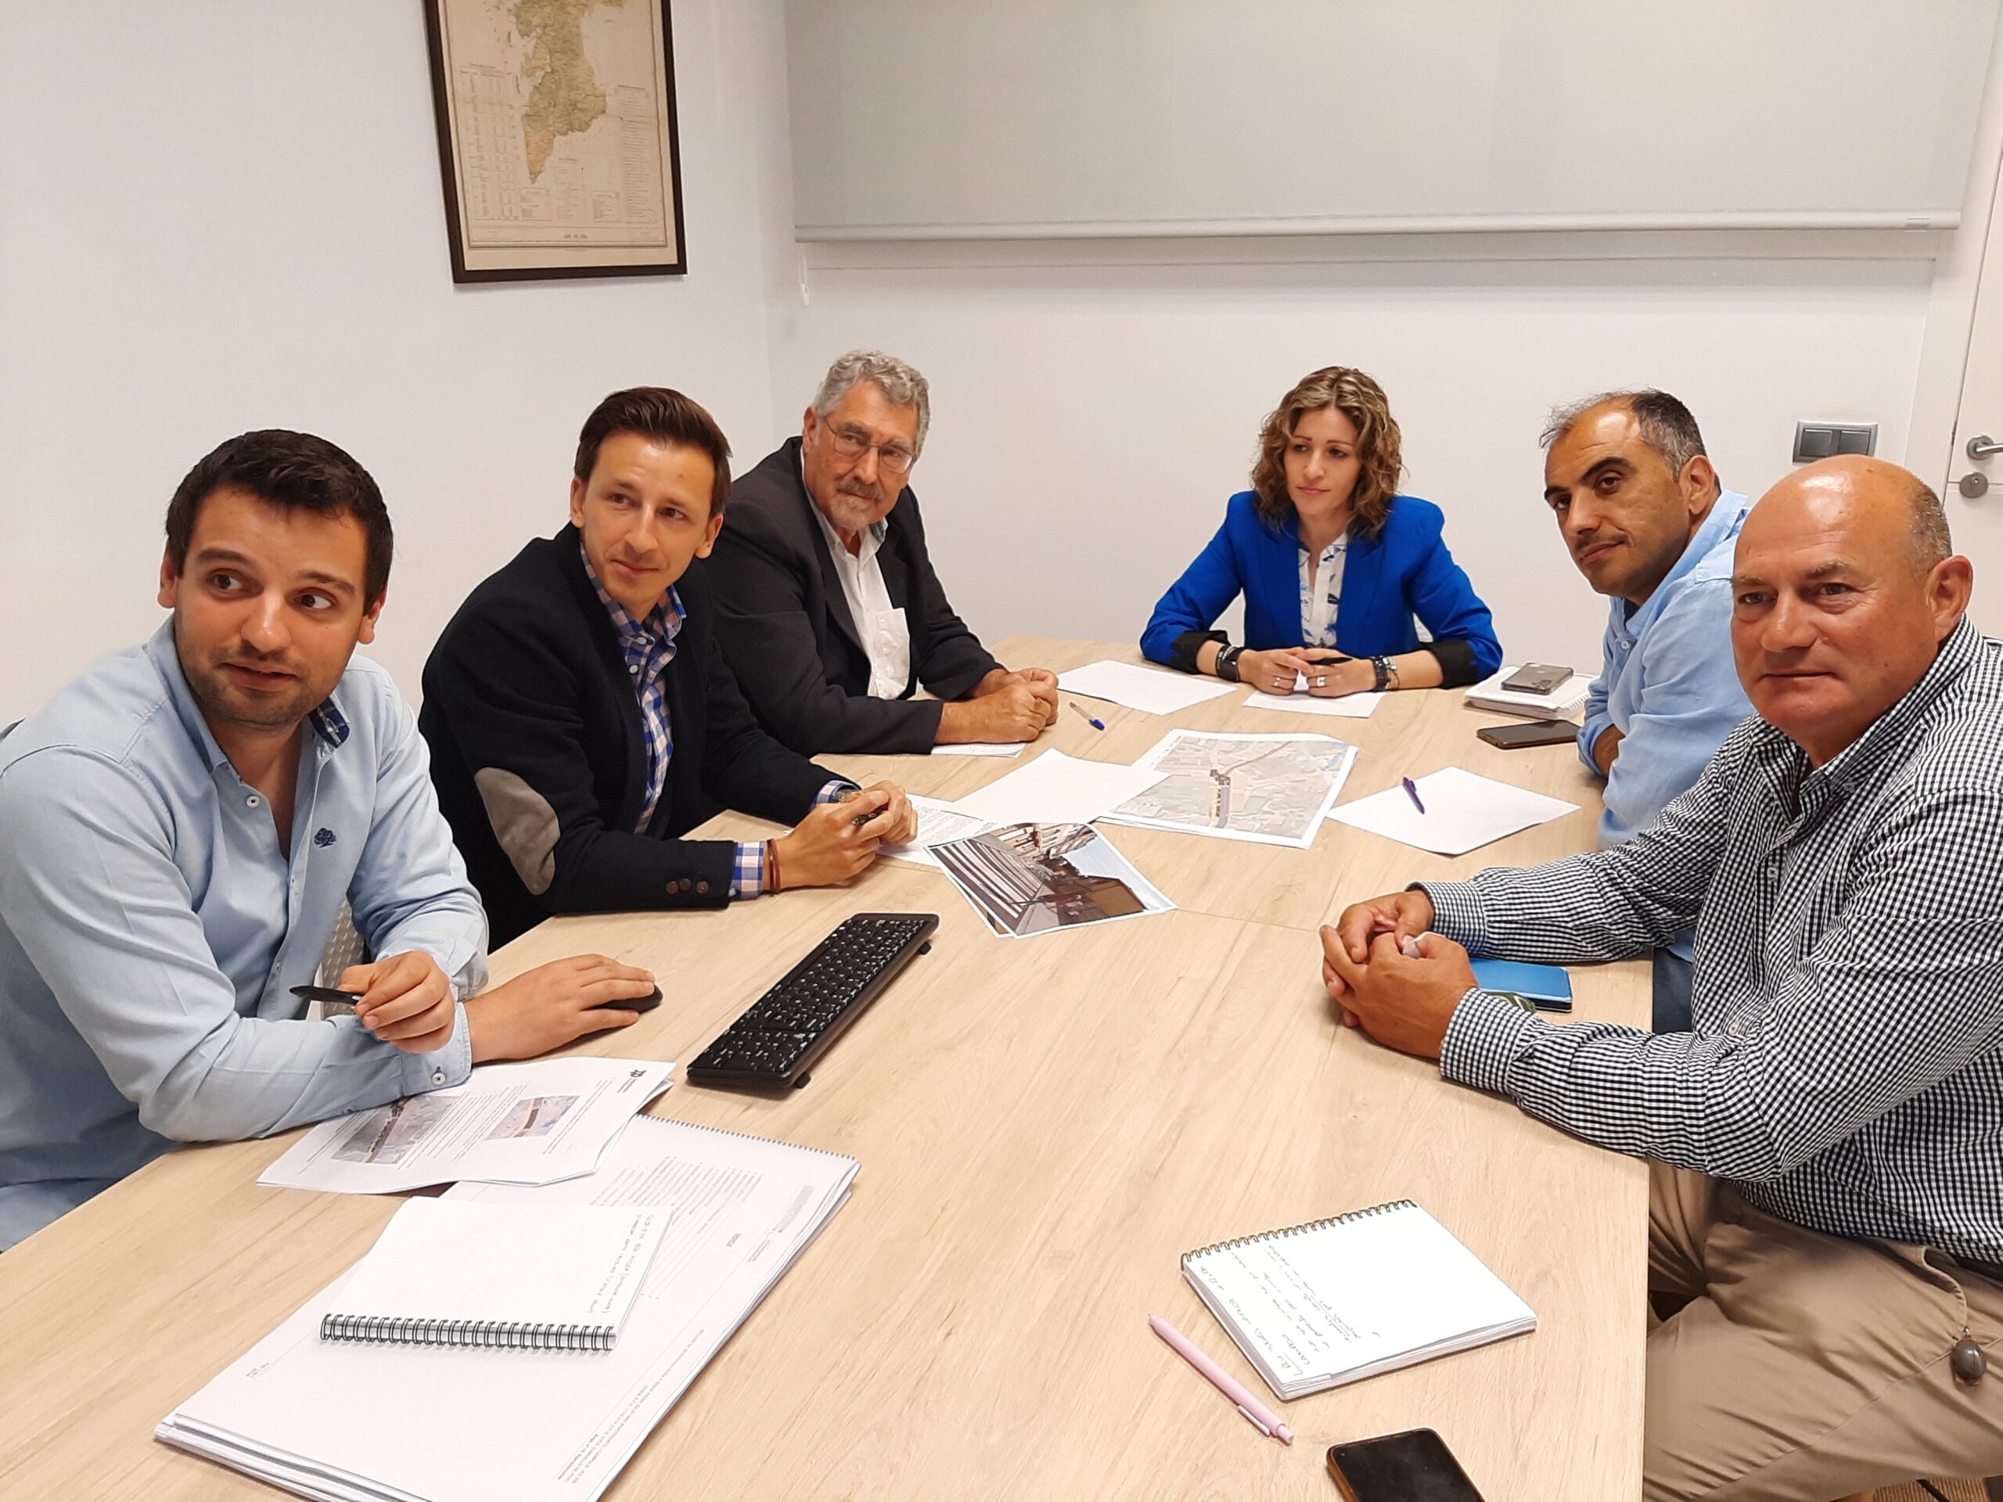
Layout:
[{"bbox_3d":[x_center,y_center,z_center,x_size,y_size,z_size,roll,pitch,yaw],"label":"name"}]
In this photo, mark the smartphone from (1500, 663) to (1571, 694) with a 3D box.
[{"bbox_3d":[0.935,-0.125,2.621,0.079,0.011,0.154,11,22,31],"label":"smartphone"}]

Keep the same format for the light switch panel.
[{"bbox_3d":[1.739,-0.640,3.136,0.150,0.084,0.012,7,20,22],"label":"light switch panel"}]

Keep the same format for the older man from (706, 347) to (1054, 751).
[{"bbox_3d":[-0.232,0.006,2.565,0.730,1.340,0.610,11,22,30],"label":"older man"}]

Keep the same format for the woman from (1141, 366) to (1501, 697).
[{"bbox_3d":[0.614,-0.080,2.907,0.640,1.270,0.660,5,19,17],"label":"woman"}]

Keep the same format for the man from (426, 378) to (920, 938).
[{"bbox_3d":[-0.457,0.194,2.030,0.730,1.330,0.610,8,21,25],"label":"man"}]

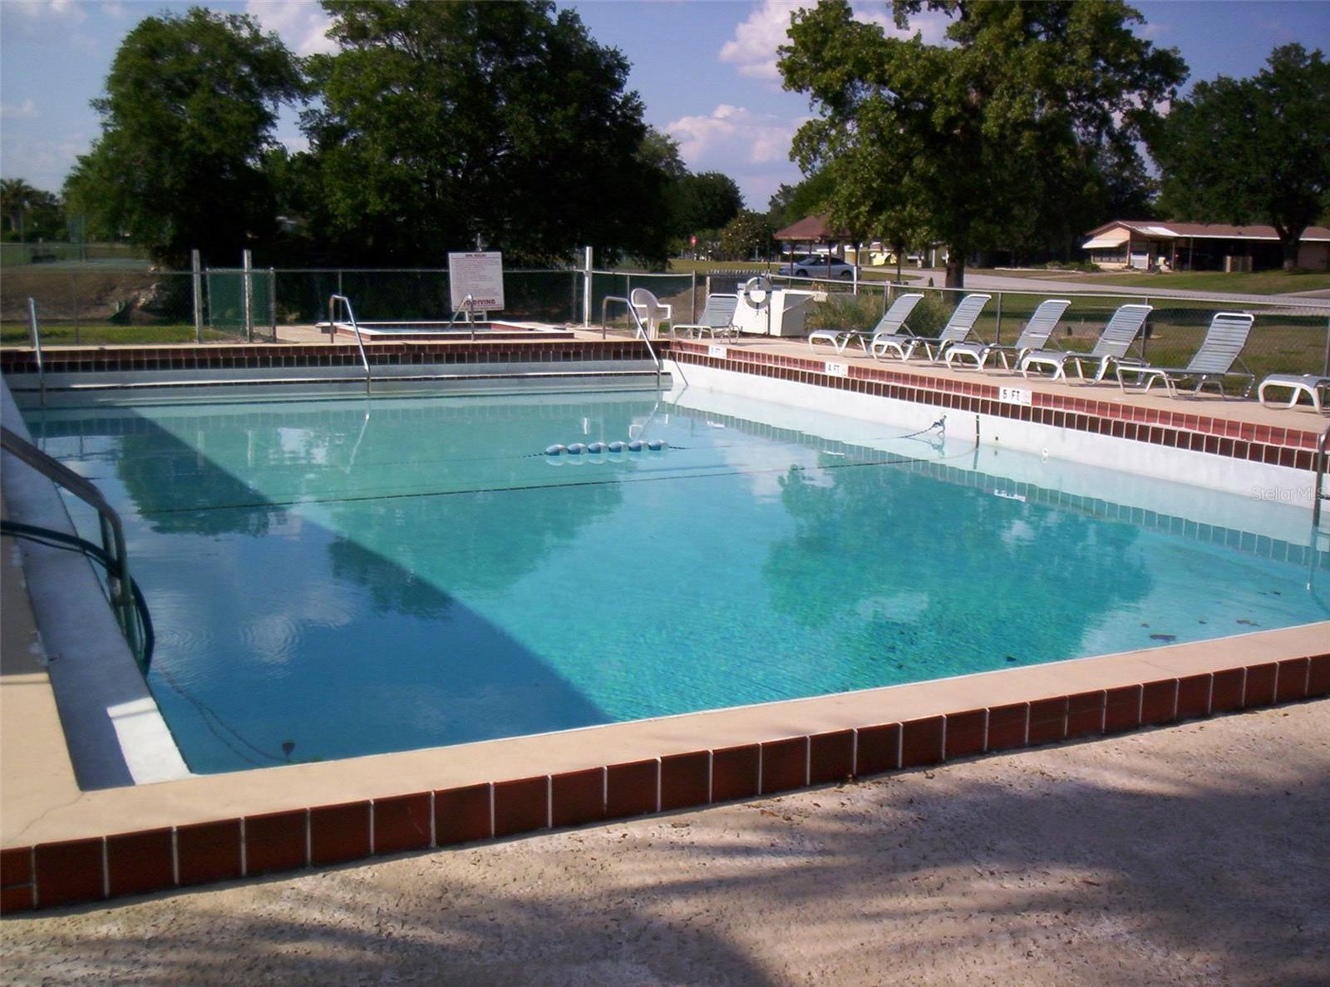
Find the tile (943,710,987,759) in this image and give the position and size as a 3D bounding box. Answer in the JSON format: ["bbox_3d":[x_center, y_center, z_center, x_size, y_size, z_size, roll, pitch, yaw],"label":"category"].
[{"bbox_3d":[0.911,0.730,4.312,0.150,0.146,0.018,-3,10,-25],"label":"tile"}]

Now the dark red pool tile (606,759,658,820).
[{"bbox_3d":[-0.093,0.807,3.883,0.151,0.146,0.020,-4,11,-25],"label":"dark red pool tile"}]

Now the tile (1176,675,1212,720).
[{"bbox_3d":[1.773,0.683,4.768,0.151,0.146,0.020,-4,11,-25],"label":"tile"}]

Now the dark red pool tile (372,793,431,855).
[{"bbox_3d":[-0.640,0.800,3.445,0.149,0.144,0.020,-3,10,-26],"label":"dark red pool tile"}]

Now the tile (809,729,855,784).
[{"bbox_3d":[0.480,0.761,4.108,0.150,0.146,0.018,-3,10,-25],"label":"tile"}]

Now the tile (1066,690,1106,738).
[{"bbox_3d":[1.294,0.679,4.377,0.149,0.144,0.020,-3,10,-26],"label":"tile"}]

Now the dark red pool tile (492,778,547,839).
[{"bbox_3d":[-0.378,0.815,3.700,0.150,0.146,0.018,-3,10,-25],"label":"dark red pool tile"}]

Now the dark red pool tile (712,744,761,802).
[{"bbox_3d":[0.188,0.755,3.842,0.149,0.144,0.020,-3,10,-26],"label":"dark red pool tile"}]

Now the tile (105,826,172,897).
[{"bbox_3d":[-1.222,0.855,3.302,0.150,0.146,0.018,-3,10,-25],"label":"tile"}]

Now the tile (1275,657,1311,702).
[{"bbox_3d":[2.179,0.647,4.935,0.150,0.146,0.018,-3,10,-25],"label":"tile"}]

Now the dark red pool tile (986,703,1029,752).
[{"bbox_3d":[1.020,0.697,4.243,0.149,0.144,0.020,-3,10,-26],"label":"dark red pool tile"}]

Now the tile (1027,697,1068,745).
[{"bbox_3d":[1.196,0.709,4.449,0.150,0.146,0.018,-3,10,-25],"label":"tile"}]

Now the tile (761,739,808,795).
[{"bbox_3d":[0.341,0.781,4.088,0.151,0.146,0.020,-4,11,-25],"label":"tile"}]

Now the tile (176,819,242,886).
[{"bbox_3d":[-1.096,0.860,3.407,0.151,0.146,0.020,-4,11,-25],"label":"tile"}]

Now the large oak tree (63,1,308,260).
[{"bbox_3d":[-17.230,-12.250,50.720,8.360,9.740,8.360,-2,10,-18],"label":"large oak tree"}]

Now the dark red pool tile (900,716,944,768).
[{"bbox_3d":[0.767,0.741,4.244,0.150,0.146,0.018,-3,10,-25],"label":"dark red pool tile"}]

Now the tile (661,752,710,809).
[{"bbox_3d":[0.052,0.798,3.951,0.151,0.146,0.020,-4,11,-25],"label":"tile"}]

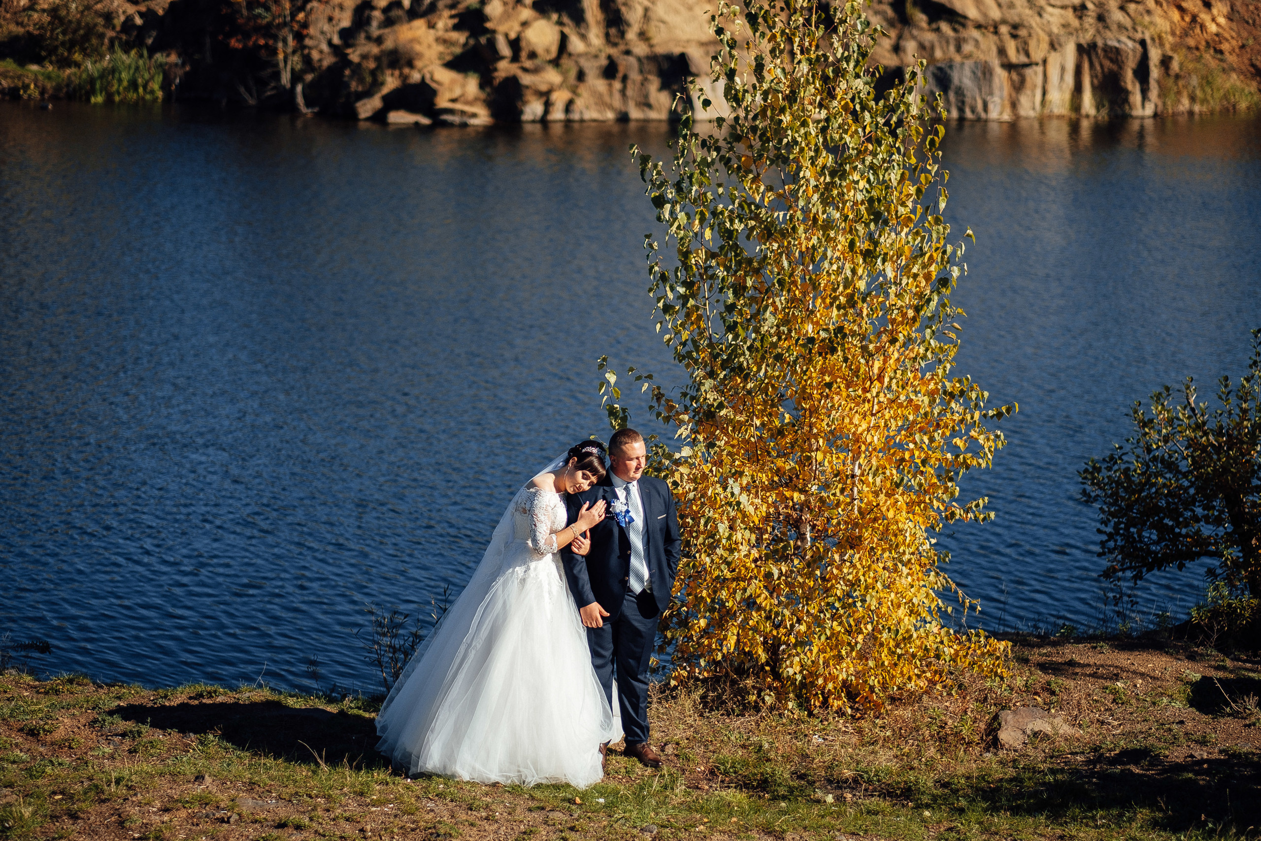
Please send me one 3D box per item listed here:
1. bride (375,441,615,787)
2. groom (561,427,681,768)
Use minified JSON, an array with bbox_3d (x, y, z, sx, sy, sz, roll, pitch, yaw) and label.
[{"bbox_3d":[-0.698,0.942,15.349,1.150,1.670,1.300,-10,15,-41],"label":"bride"},{"bbox_3d":[-0.034,0.906,15.272,0.600,1.770,0.400,-5,12,-25],"label":"groom"}]

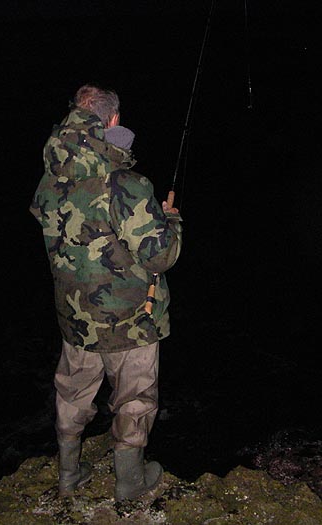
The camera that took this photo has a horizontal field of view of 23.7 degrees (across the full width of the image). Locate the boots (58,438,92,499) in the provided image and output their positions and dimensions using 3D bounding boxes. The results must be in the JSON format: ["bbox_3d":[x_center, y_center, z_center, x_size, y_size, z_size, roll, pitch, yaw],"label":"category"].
[{"bbox_3d":[-0.380,0.891,3.487,0.115,0.260,0.280,4,19,18],"label":"boots"}]

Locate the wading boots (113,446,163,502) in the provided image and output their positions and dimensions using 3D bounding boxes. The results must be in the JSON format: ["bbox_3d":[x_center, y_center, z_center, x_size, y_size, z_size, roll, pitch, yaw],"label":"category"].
[{"bbox_3d":[-0.095,0.902,3.432,0.125,0.250,0.280,13,23,40],"label":"wading boots"}]

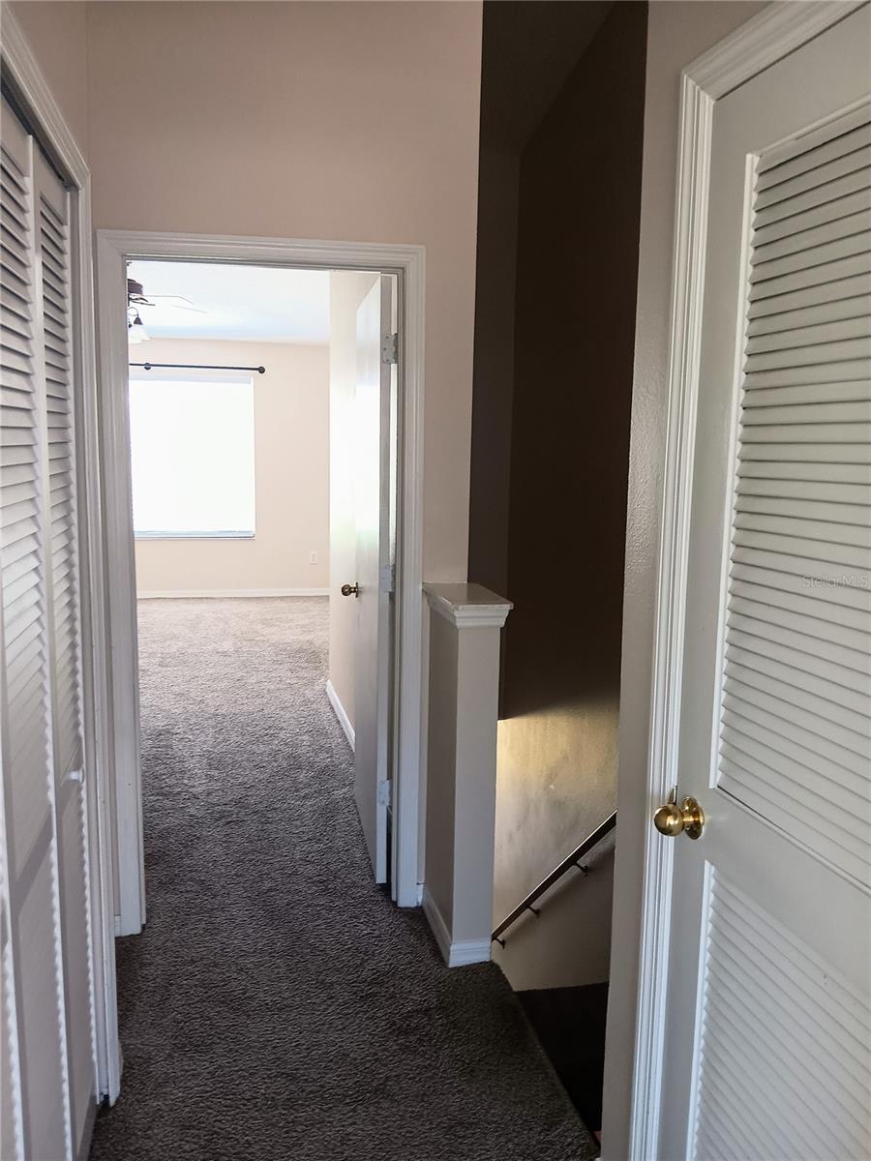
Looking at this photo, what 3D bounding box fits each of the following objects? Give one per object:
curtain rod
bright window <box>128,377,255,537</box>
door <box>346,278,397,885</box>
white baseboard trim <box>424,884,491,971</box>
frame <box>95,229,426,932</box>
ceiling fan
[{"bbox_3d":[-2.675,-2.028,8.250,2.100,0.065,0.100,-1,8,-13],"label":"curtain rod"},{"bbox_3d":[-2.713,-1.182,8.448,1.900,1.534,0.110,-1,8,-13],"label":"bright window"},{"bbox_3d":[-0.237,-0.005,3.250,0.036,2.013,0.780,0,8,-10],"label":"door"},{"bbox_3d":[0.067,1.080,2.761,0.133,0.078,0.343,-1,8,-13],"label":"white baseboard trim"},{"bbox_3d":[-0.515,0.046,2.726,0.940,2.110,0.140,-1,8,-13],"label":"frame"},{"bbox_3d":[-1.853,-1.587,5.100,1.280,0.420,1.280,-1,8,-13],"label":"ceiling fan"}]

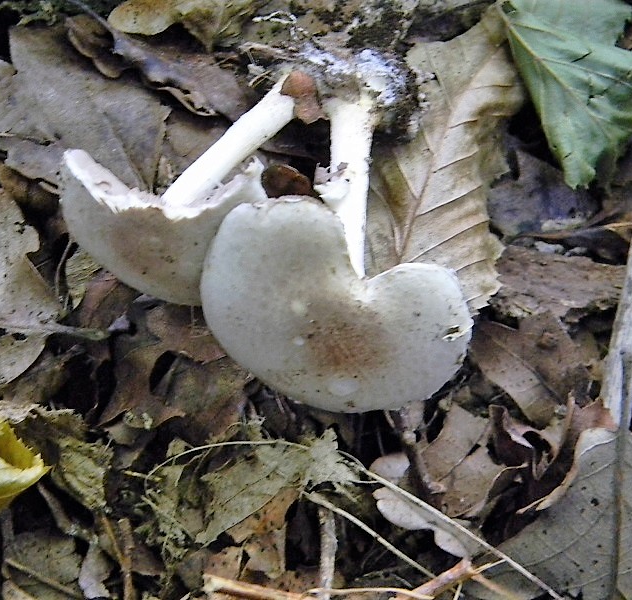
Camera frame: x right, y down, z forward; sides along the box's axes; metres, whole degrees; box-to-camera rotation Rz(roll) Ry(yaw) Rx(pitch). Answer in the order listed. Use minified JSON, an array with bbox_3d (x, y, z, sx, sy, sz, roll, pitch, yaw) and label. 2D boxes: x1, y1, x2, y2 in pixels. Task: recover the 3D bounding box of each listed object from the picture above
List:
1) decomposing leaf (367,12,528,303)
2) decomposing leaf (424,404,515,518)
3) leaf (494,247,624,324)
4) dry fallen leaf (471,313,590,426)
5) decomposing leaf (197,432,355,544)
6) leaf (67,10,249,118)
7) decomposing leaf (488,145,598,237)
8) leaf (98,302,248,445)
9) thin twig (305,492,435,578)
[{"bbox_3d":[0.032,-0.037,0.482,0.037,0.020,0.094,8,63,4],"label":"decomposing leaf"},{"bbox_3d":[0.034,0.039,0.450,0.019,0.011,0.027,21,65,10],"label":"decomposing leaf"},{"bbox_3d":[0.060,-0.004,0.475,0.033,0.010,0.019,5,63,2],"label":"leaf"},{"bbox_3d":[0.053,0.013,0.463,0.021,0.012,0.031,-33,68,-15],"label":"dry fallen leaf"},{"bbox_3d":[-0.013,0.042,0.448,0.041,0.012,0.016,-25,66,-12],"label":"decomposing leaf"},{"bbox_3d":[-0.042,-0.062,0.497,0.054,0.014,0.019,24,66,11],"label":"leaf"},{"bbox_3d":[0.058,-0.025,0.489,0.026,0.010,0.024,23,65,11],"label":"decomposing leaf"},{"bbox_3d":[-0.034,0.018,0.467,0.035,0.014,0.037,2,63,1],"label":"leaf"},{"bbox_3d":[0.012,0.053,0.440,0.036,0.003,0.002,33,68,15],"label":"thin twig"}]

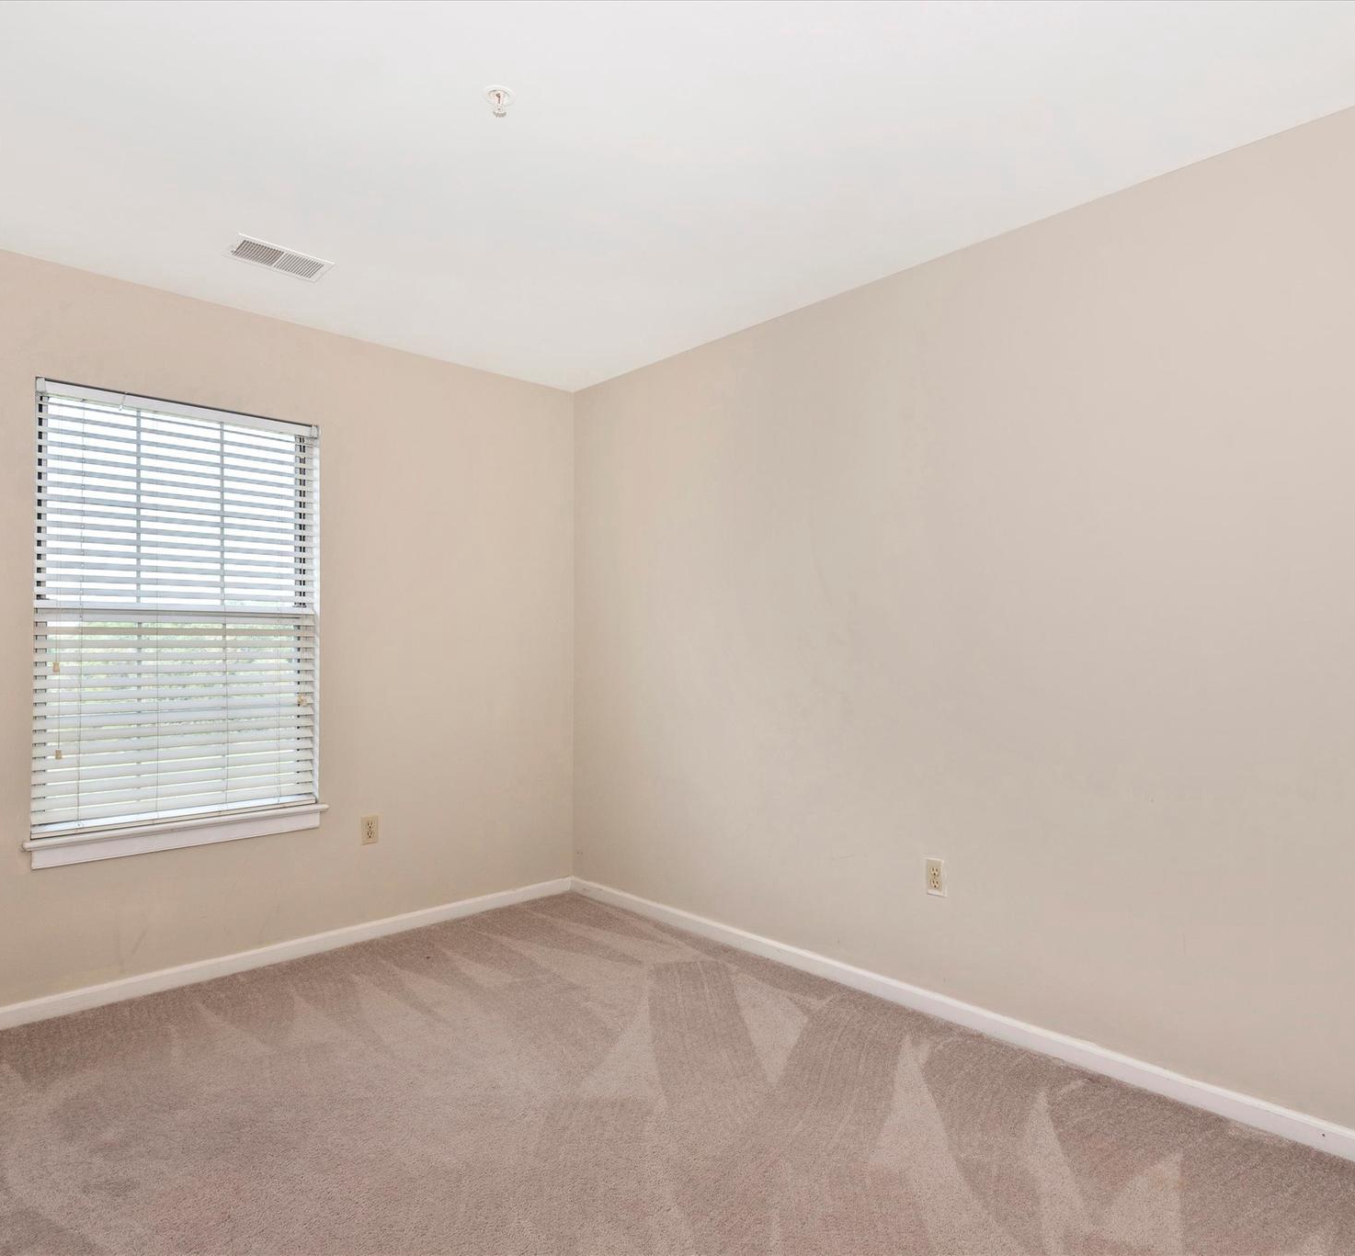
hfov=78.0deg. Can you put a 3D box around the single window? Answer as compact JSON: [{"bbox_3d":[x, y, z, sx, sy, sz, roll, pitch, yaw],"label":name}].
[{"bbox_3d":[-1.770,-0.012,3.050,0.925,1.590,0.120,1,-2,-43],"label":"single window"}]

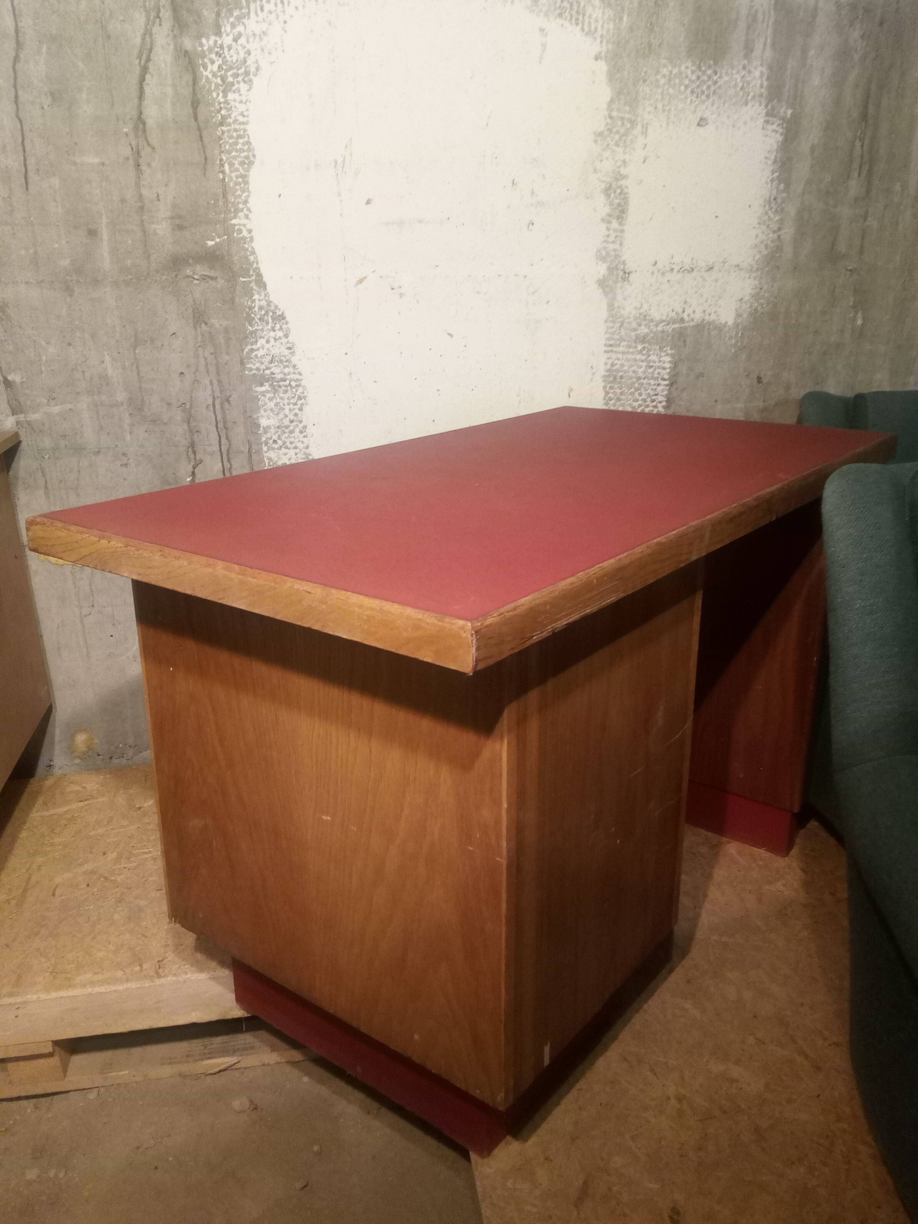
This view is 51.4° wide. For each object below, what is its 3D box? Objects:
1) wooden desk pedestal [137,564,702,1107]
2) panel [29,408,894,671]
[{"bbox_3d":[-0.059,0.202,1.437,0.651,0.609,0.487,12,21,36],"label":"wooden desk pedestal"},{"bbox_3d":[0.136,-0.221,1.600,0.771,0.048,1.380,13,24,36],"label":"panel"}]

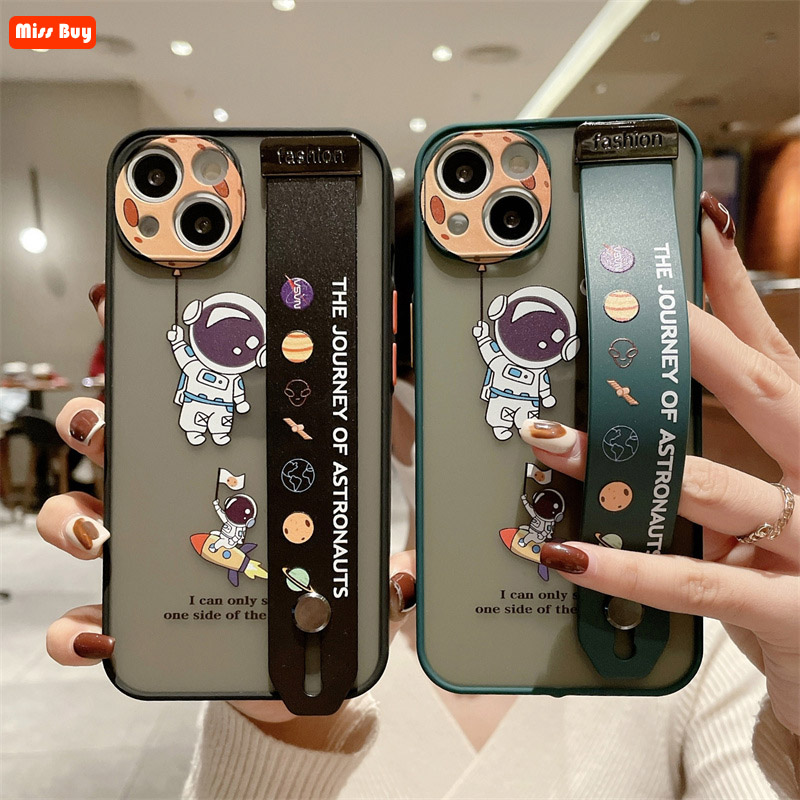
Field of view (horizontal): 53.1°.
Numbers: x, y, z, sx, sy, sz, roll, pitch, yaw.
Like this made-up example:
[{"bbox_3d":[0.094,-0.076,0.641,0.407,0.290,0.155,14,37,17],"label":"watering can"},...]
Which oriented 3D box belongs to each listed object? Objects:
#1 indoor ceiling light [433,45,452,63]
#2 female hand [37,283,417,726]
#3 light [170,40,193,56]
[{"bbox_3d":[0.280,-2.287,5.287,0.130,0.070,0.130,0,8,0],"label":"indoor ceiling light"},{"bbox_3d":[-0.051,0.031,0.238,0.108,0.130,0.065,0,0,0],"label":"female hand"},{"bbox_3d":[-1.411,-2.270,5.173,0.135,0.070,0.135,0,8,0],"label":"light"}]

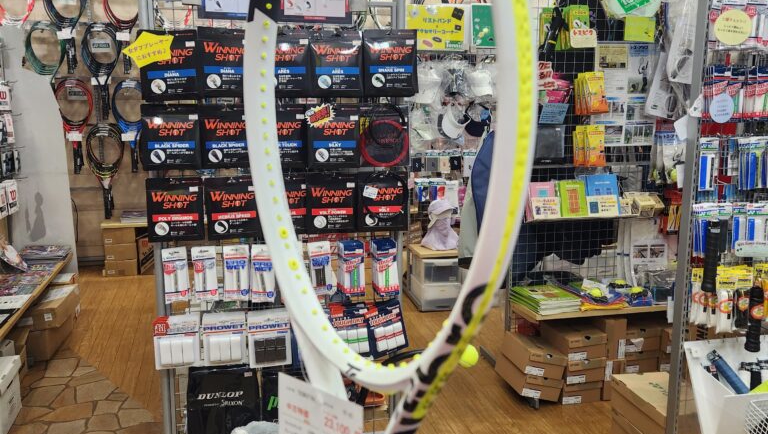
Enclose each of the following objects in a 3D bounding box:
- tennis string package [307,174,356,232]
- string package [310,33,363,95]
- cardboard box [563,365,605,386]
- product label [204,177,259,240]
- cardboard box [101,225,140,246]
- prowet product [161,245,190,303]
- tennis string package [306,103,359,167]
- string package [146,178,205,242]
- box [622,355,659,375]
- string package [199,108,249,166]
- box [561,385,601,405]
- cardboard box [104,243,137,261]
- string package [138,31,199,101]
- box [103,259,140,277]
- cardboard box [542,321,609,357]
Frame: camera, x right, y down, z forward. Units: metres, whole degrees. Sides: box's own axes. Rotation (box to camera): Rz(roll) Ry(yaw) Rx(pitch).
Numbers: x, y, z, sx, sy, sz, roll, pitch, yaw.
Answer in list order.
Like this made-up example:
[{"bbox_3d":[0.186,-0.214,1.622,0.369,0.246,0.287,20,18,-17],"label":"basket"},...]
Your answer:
[{"bbox_3d":[-0.144,-0.041,1.870,0.142,0.164,0.020,-2,10,-12],"label":"tennis string package"},{"bbox_3d":[-0.118,-0.383,1.710,0.142,0.164,0.020,-2,10,-12],"label":"string package"},{"bbox_3d":[0.828,0.633,3.043,0.178,0.102,0.295,-2,11,-13],"label":"cardboard box"},{"bbox_3d":[-0.368,-0.021,1.652,0.131,0.149,0.022,-2,10,-15],"label":"product label"},{"bbox_3d":[-1.902,0.112,4.969,0.225,0.118,0.310,-2,10,-12],"label":"cardboard box"},{"bbox_3d":[-0.500,0.140,1.631,0.056,0.134,0.022,-2,10,-14],"label":"prowet product"},{"bbox_3d":[-0.133,-0.212,1.790,0.142,0.164,0.020,-2,10,-12],"label":"tennis string package"},{"bbox_3d":[-0.546,-0.021,1.785,0.142,0.164,0.020,-2,10,-13],"label":"string package"},{"bbox_3d":[1.278,0.733,3.619,0.213,0.114,0.310,-2,11,-13],"label":"box"},{"bbox_3d":[-0.360,-0.185,1.563,0.119,0.145,0.020,-2,11,-13],"label":"string package"},{"bbox_3d":[0.818,0.730,3.059,0.178,0.095,0.295,-2,11,-13],"label":"box"},{"bbox_3d":[-1.901,0.227,4.974,0.213,0.117,0.310,-2,11,-13],"label":"cardboard box"},{"bbox_3d":[-0.548,-0.388,1.744,0.143,0.170,0.020,-2,11,-13],"label":"string package"},{"bbox_3d":[-1.904,0.341,4.996,0.214,0.115,0.310,-2,11,-13],"label":"box"},{"bbox_3d":[0.830,0.534,3.047,0.180,0.108,0.290,-3,10,-17],"label":"cardboard box"}]

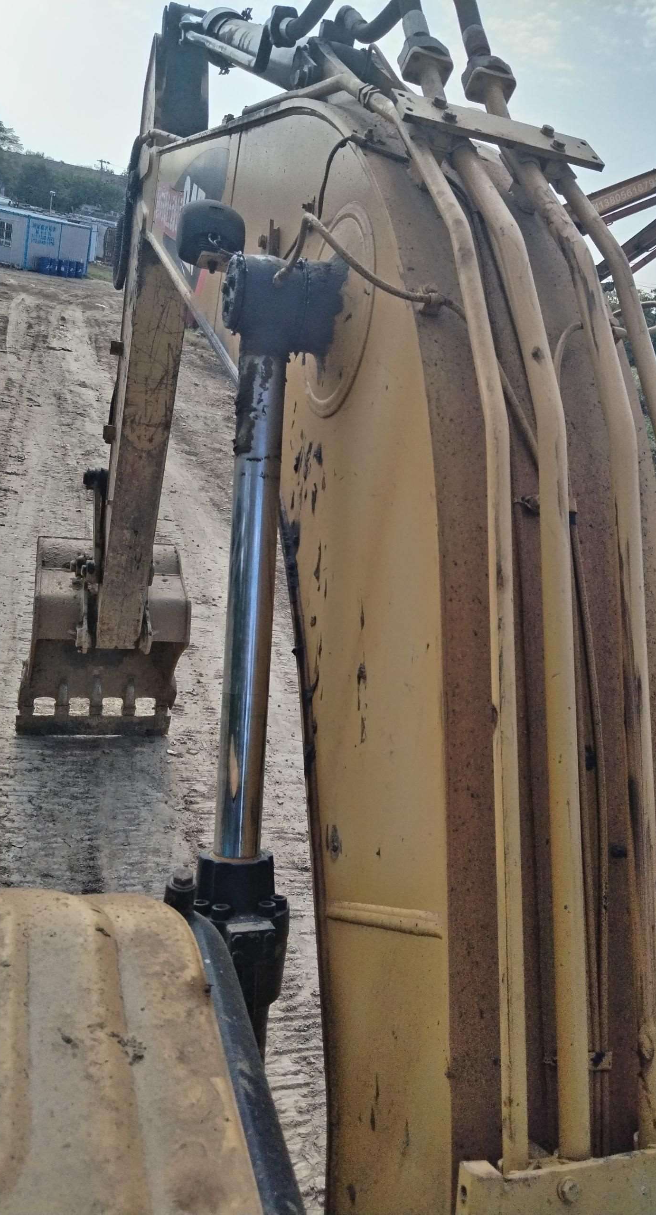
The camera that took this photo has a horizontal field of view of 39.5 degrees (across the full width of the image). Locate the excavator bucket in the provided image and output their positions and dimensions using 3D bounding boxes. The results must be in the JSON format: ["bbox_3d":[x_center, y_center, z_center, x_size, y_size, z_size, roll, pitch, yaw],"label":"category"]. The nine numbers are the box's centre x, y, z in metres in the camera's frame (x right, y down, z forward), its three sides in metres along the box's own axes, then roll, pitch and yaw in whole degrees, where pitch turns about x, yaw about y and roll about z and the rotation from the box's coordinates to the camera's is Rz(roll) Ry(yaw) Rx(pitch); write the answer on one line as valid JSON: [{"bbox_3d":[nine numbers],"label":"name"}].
[{"bbox_3d":[-1.853,0.239,7.503,1.200,1.330,1.150,5,21,-19],"label":"excavator bucket"}]

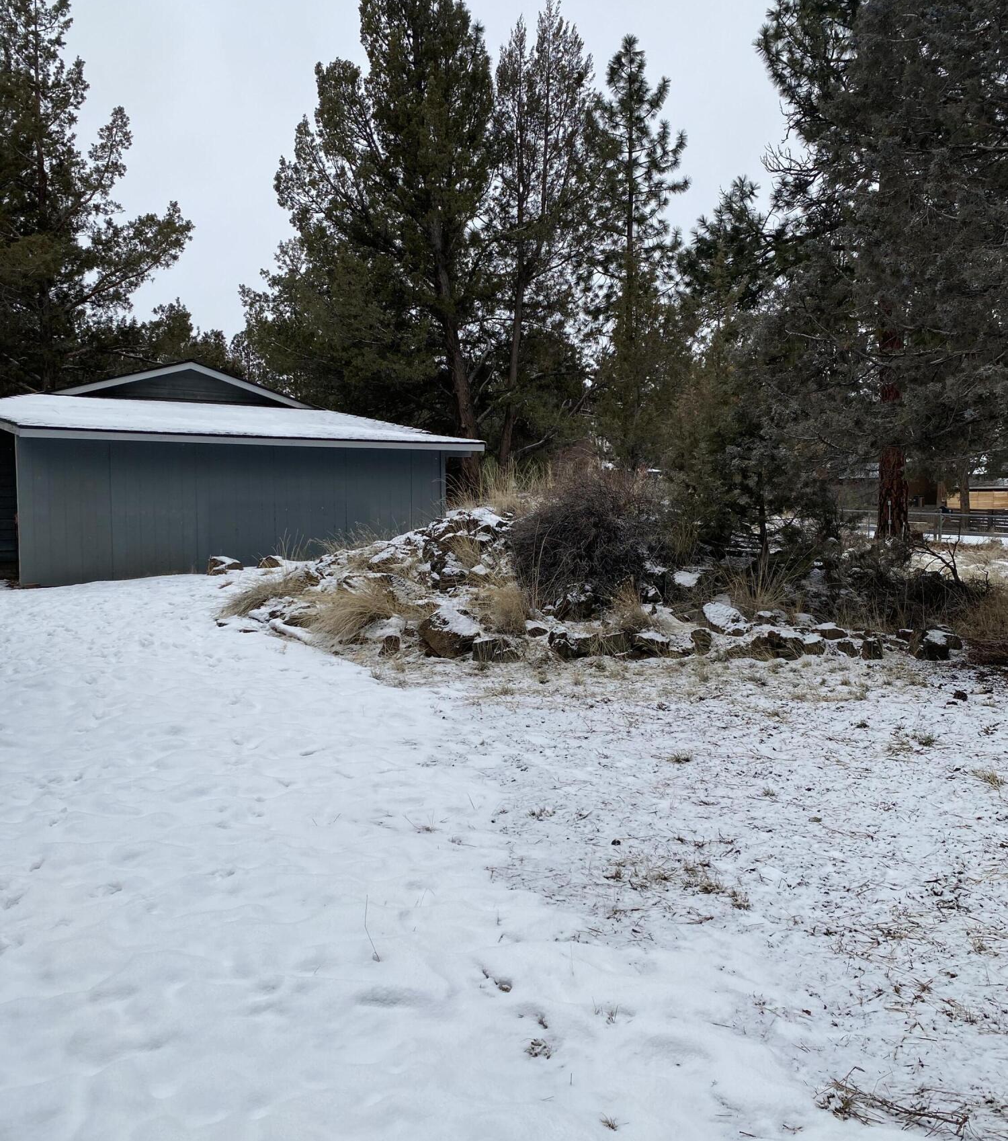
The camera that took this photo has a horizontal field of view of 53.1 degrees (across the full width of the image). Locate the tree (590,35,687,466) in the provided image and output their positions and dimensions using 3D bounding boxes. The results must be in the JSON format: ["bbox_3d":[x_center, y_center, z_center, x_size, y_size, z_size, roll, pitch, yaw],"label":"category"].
[{"bbox_3d":[2.735,-6.181,21.120,2.400,9.730,2.400,0,4,0],"label":"tree"}]

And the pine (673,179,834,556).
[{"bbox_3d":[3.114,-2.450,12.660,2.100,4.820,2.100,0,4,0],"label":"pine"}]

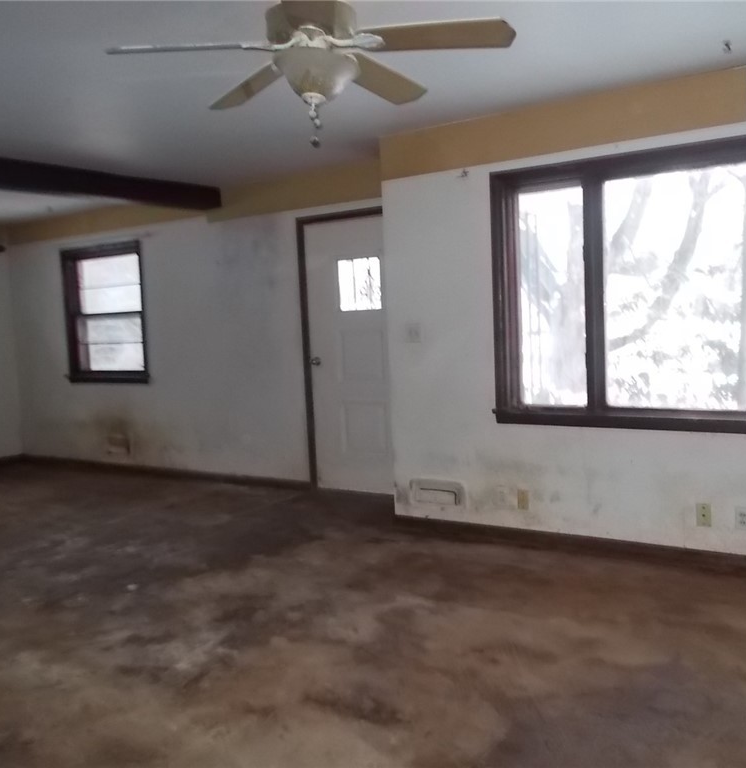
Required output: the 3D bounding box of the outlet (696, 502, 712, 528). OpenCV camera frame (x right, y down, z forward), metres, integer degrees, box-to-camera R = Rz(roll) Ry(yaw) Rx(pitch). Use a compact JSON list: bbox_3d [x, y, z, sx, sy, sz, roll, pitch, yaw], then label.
[{"bbox_3d":[1.661,0.659,3.858,0.072,0.118,0.012,1,7,33],"label":"outlet"}]

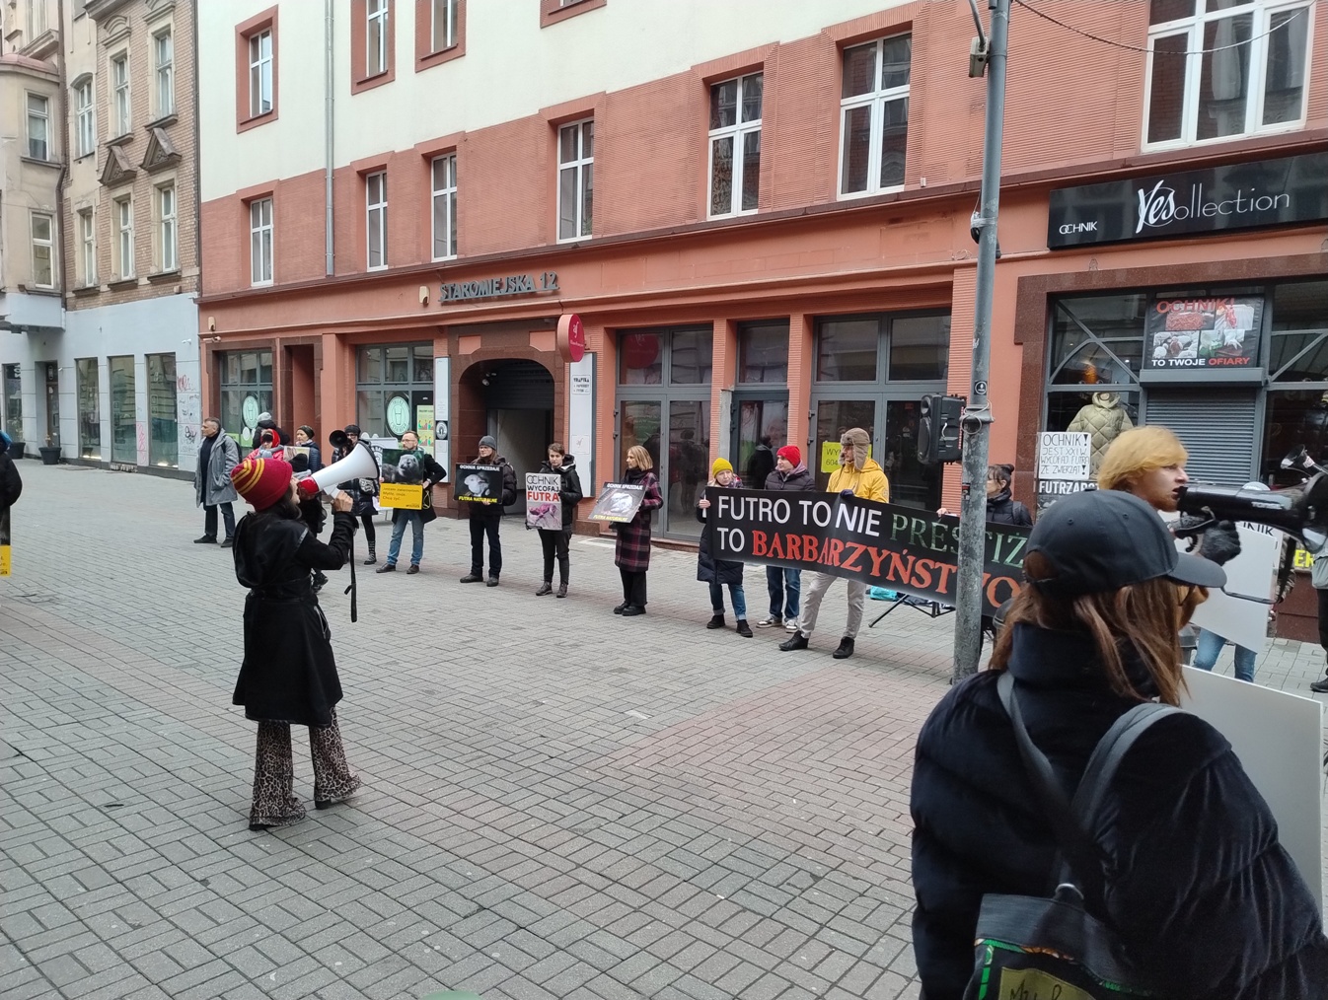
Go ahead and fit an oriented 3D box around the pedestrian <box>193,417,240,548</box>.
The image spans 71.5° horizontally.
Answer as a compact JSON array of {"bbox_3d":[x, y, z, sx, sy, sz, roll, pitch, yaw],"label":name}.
[{"bbox_3d":[-6.332,-0.263,13.058,0.550,1.804,0.460,5,6,38],"label":"pedestrian"}]

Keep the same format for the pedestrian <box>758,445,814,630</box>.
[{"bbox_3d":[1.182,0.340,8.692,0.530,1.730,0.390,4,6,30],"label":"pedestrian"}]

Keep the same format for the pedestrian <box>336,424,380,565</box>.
[{"bbox_3d":[-3.979,-0.076,11.850,0.580,1.750,0.450,3,5,14],"label":"pedestrian"}]

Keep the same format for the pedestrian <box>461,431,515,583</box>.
[{"bbox_3d":[-2.052,0.108,10.761,0.540,1.703,0.400,4,5,28],"label":"pedestrian"}]

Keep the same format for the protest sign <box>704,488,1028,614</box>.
[{"bbox_3d":[1.515,0.380,7.285,2.859,0.680,0.120,9,8,37],"label":"protest sign"}]

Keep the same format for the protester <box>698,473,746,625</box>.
[{"bbox_3d":[0.546,0.415,8.449,0.500,1.600,0.380,3,5,14],"label":"protester"}]

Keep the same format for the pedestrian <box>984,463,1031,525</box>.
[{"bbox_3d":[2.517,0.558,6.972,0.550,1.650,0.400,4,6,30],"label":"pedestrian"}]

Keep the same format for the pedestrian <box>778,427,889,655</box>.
[{"bbox_3d":[1.482,0.338,7.899,0.680,1.890,0.550,5,6,37],"label":"pedestrian"}]

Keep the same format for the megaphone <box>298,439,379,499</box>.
[{"bbox_3d":[-1.544,-0.102,4.386,0.385,0.240,0.210,-27,20,-29],"label":"megaphone"}]

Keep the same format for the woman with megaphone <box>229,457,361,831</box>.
[{"bbox_3d":[-1.707,0.645,4.349,0.530,1.690,0.520,6,7,40],"label":"woman with megaphone"}]

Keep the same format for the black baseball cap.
[{"bbox_3d":[0.602,0.053,1.205,0.263,0.130,0.173,0,5,-15],"label":"black baseball cap"}]

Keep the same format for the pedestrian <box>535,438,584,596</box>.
[{"bbox_3d":[-1.149,0.212,10.062,0.470,1.656,0.340,3,5,20],"label":"pedestrian"}]

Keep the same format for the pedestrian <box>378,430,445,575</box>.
[{"bbox_3d":[-3.133,0.012,11.436,0.660,1.731,0.450,4,5,27],"label":"pedestrian"}]

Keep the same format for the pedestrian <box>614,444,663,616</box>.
[{"bbox_3d":[-0.263,0.297,9.157,0.370,1.675,0.470,-3,6,-40],"label":"pedestrian"}]

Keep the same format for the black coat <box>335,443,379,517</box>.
[{"bbox_3d":[-3.956,-0.275,11.900,0.570,0.980,0.380,3,5,14],"label":"black coat"}]

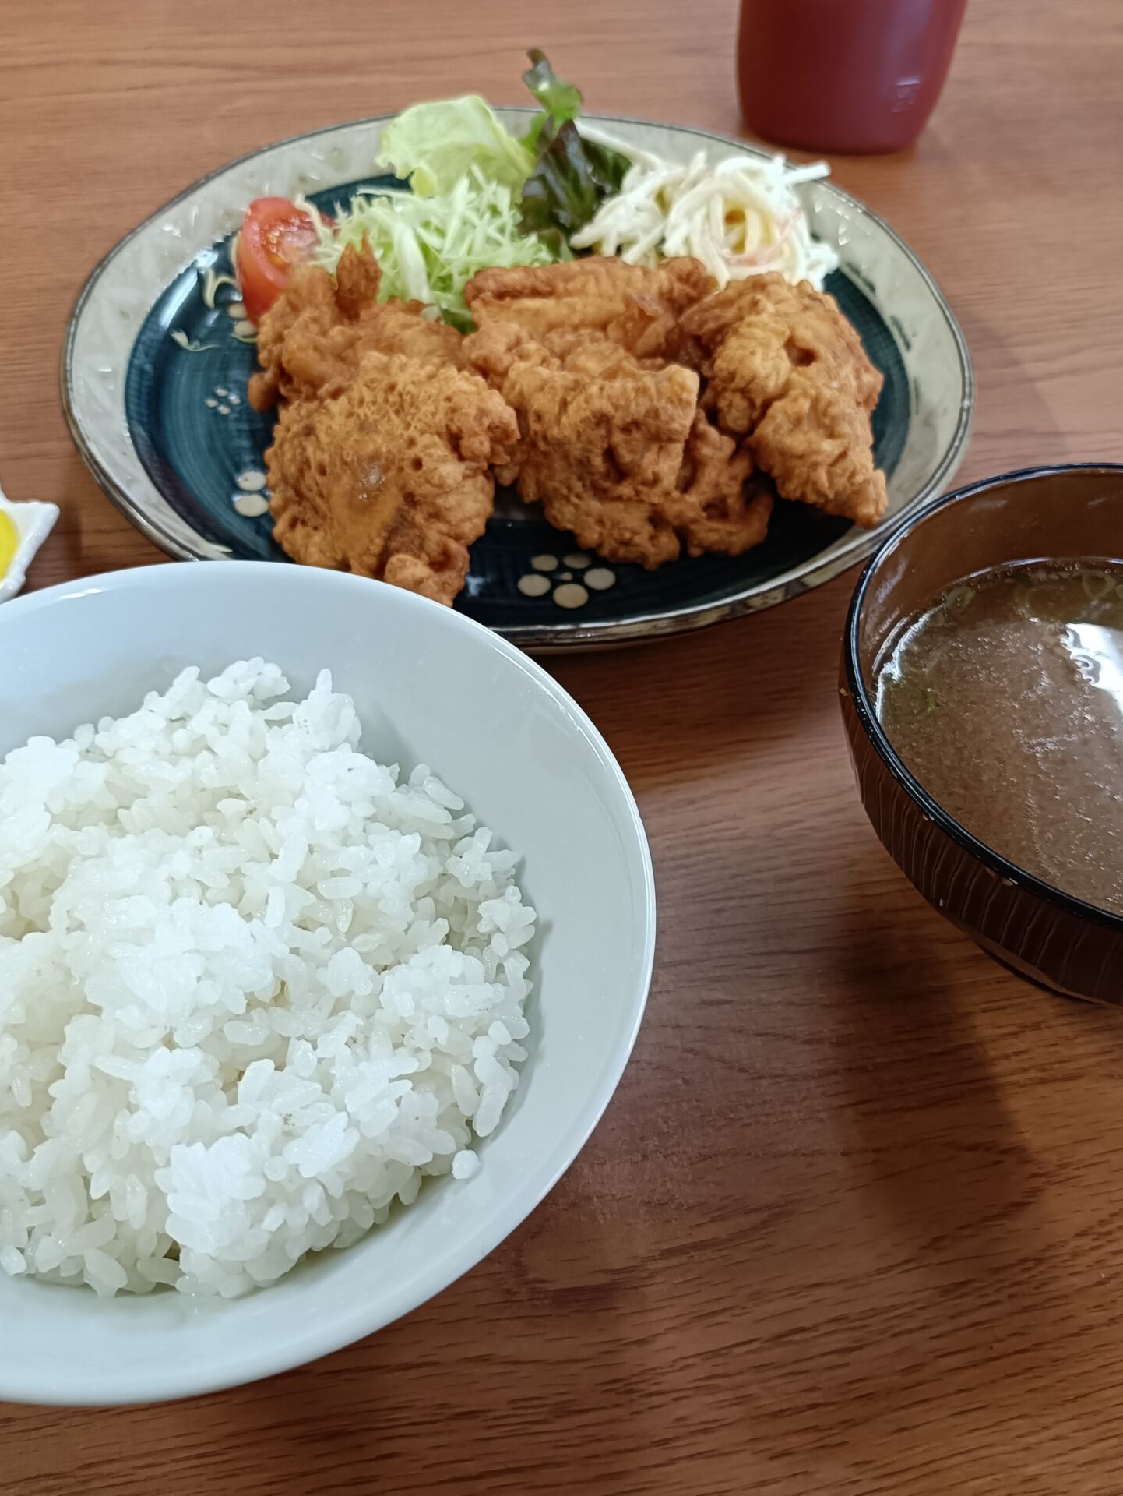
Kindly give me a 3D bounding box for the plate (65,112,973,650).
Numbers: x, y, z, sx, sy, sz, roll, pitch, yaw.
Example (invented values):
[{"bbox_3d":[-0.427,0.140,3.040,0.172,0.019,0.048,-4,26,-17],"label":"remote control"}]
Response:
[{"bbox_3d":[-0.011,-0.101,0.387,0.231,0.031,0.231,1,50,-1],"label":"plate"}]

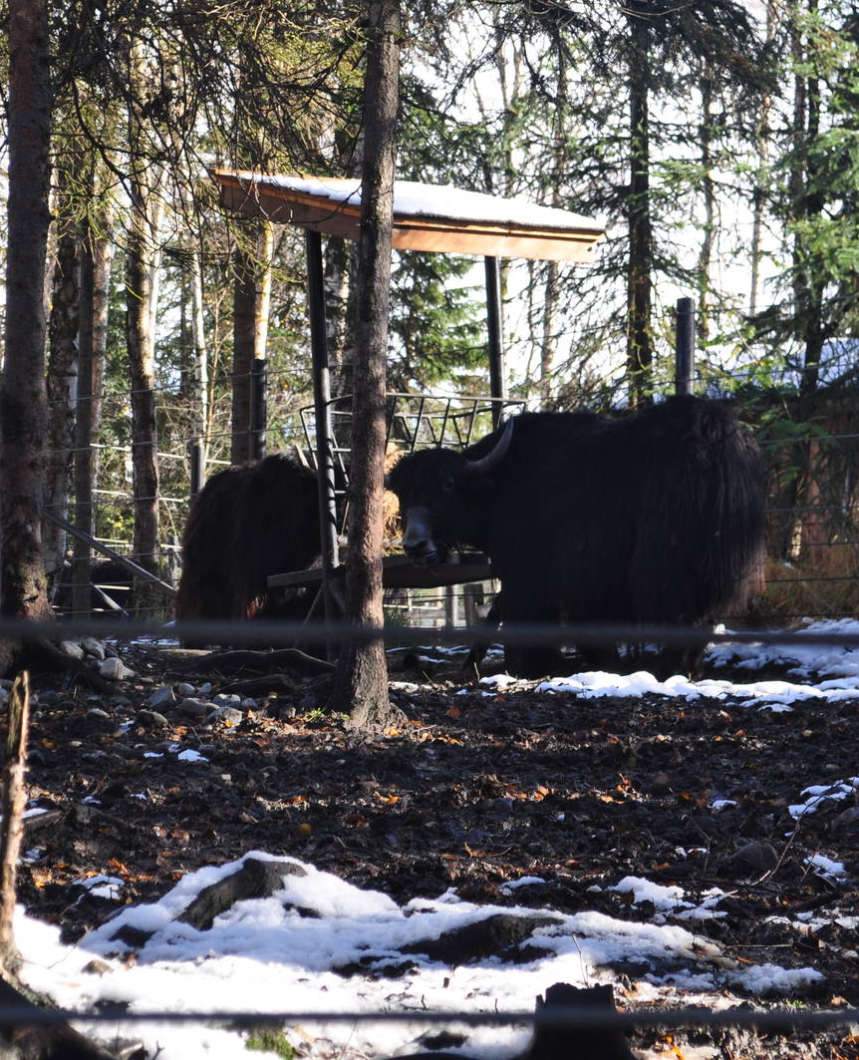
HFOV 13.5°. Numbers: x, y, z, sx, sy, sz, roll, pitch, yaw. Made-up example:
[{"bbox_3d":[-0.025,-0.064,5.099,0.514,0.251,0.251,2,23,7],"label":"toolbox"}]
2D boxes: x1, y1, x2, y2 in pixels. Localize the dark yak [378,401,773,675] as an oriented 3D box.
[{"bbox_3d":[0.770,0.035,19.000,1.900,1.460,0.850,-1,-1,33],"label":"dark yak"}]

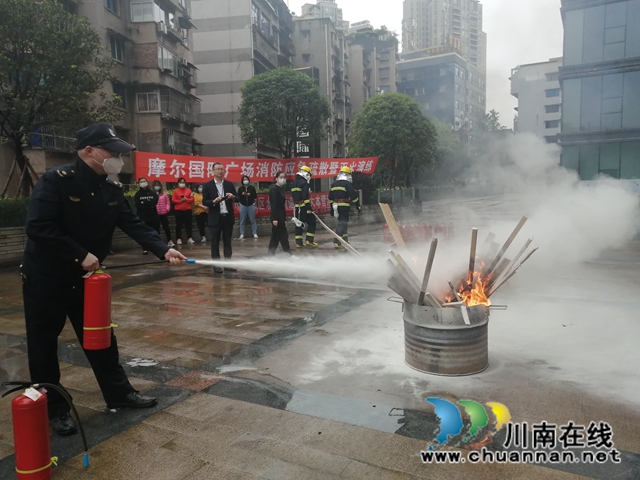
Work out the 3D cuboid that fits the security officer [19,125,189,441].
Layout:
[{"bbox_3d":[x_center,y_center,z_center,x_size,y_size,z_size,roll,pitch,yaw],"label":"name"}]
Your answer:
[{"bbox_3d":[-1.228,0.186,2.782,0.760,1.710,0.620,1,7,27],"label":"security officer"}]

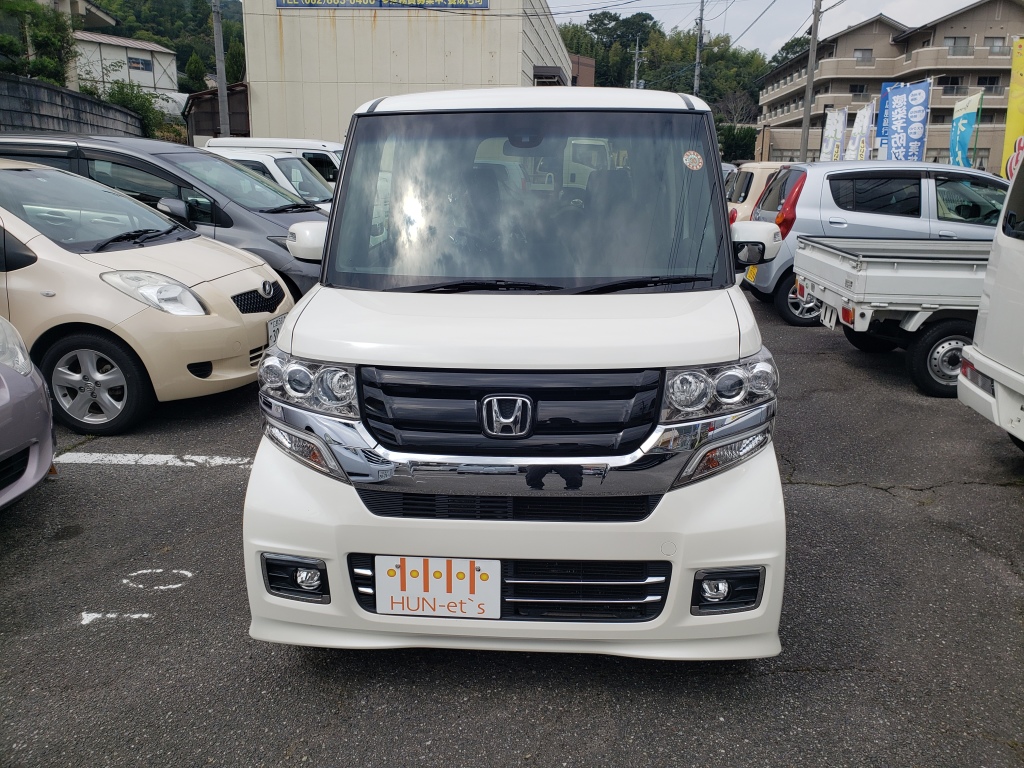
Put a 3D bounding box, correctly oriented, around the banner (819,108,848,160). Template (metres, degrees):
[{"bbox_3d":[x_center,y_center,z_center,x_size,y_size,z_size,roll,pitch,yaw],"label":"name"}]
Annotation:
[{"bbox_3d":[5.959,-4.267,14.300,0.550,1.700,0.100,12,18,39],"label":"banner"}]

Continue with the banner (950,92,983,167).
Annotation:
[{"bbox_3d":[7.649,-4.031,13.000,0.500,1.750,0.100,1,13,4],"label":"banner"}]

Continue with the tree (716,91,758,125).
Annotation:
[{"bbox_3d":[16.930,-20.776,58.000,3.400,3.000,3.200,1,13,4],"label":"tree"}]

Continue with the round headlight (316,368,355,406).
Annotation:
[{"bbox_3d":[-0.473,0.009,2.060,0.105,0.104,0.065,1,14,4],"label":"round headlight"}]

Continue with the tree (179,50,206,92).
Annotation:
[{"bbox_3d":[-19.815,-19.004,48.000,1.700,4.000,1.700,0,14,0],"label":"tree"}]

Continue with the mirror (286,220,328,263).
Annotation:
[{"bbox_3d":[-0.721,-0.511,2.780,0.170,0.155,0.110,1,14,4],"label":"mirror"}]

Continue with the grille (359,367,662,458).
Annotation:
[{"bbox_3d":[-0.004,0.074,1.990,0.775,0.210,0.110,1,13,4],"label":"grille"}]

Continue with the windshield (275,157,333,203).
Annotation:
[{"bbox_3d":[-2.603,-2.540,9.600,0.420,0.580,1.250,1,14,5],"label":"windshield"}]

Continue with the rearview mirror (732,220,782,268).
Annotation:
[{"bbox_3d":[0.852,-0.484,2.670,0.175,0.165,0.110,1,14,4],"label":"rearview mirror"}]

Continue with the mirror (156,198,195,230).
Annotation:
[{"bbox_3d":[-2.735,-1.377,6.250,0.160,0.210,0.260,2,14,6],"label":"mirror"}]

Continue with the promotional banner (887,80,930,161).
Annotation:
[{"bbox_3d":[5.950,-3.673,11.600,0.600,1.800,0.080,1,13,4],"label":"promotional banner"}]

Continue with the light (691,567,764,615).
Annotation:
[{"bbox_3d":[0.572,0.548,2.040,0.185,0.125,0.100,1,13,4],"label":"light"}]

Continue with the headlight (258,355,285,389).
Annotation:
[{"bbox_3d":[-0.671,-0.035,2.150,0.080,0.086,0.065,1,14,4],"label":"headlight"}]

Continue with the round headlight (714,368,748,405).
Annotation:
[{"bbox_3d":[0.585,0.008,2.050,0.094,0.094,0.065,1,14,4],"label":"round headlight"}]

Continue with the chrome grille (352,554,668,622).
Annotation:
[{"bbox_3d":[-0.007,0.542,2.040,0.850,0.180,0.090,1,14,4],"label":"chrome grille"}]

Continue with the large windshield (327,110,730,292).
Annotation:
[{"bbox_3d":[0.057,-0.606,2.500,1.290,0.570,0.480,1,13,4],"label":"large windshield"}]

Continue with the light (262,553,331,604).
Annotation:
[{"bbox_3d":[-0.591,0.534,2.110,0.185,0.125,0.100,1,13,4],"label":"light"}]

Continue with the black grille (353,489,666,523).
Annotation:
[{"bbox_3d":[-0.006,0.314,1.985,0.780,0.080,0.090,1,13,4],"label":"black grille"}]

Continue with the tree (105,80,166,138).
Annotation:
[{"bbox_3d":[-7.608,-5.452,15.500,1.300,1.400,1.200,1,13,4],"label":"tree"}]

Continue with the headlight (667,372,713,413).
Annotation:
[{"bbox_3d":[0.464,0.019,2.000,0.108,0.106,0.065,1,14,4],"label":"headlight"}]

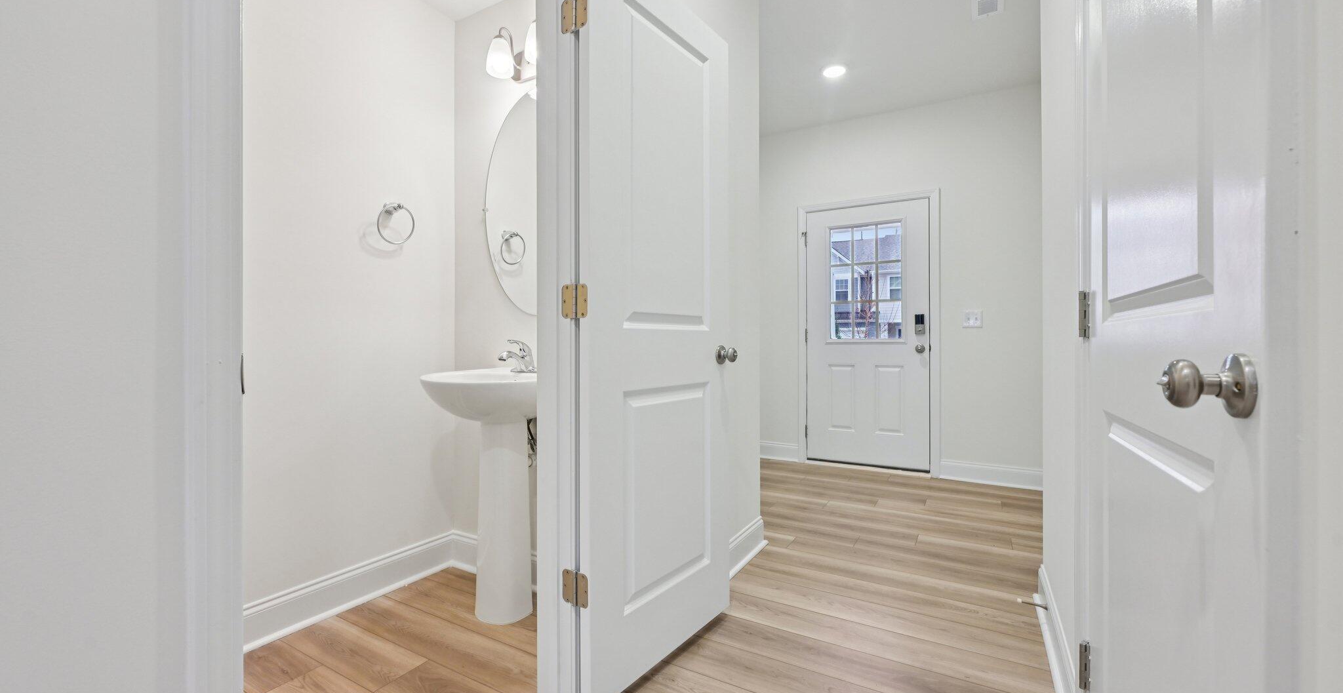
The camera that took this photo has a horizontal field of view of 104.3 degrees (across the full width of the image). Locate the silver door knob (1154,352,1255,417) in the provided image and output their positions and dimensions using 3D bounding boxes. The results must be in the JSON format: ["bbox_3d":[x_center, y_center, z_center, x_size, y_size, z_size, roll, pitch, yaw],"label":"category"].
[{"bbox_3d":[0.536,0.039,0.532,0.066,0.065,0.065,0,1,29],"label":"silver door knob"}]

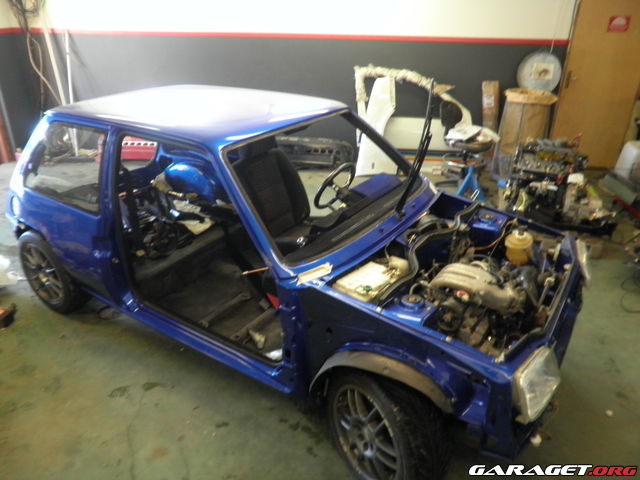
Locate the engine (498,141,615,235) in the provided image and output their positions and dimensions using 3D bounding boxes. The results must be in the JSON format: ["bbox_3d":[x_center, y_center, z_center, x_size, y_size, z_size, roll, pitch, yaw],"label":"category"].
[{"bbox_3d":[2.121,-0.495,4.225,0.900,0.650,0.520,14,30,27],"label":"engine"}]

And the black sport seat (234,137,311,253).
[{"bbox_3d":[-0.136,-0.245,3.169,0.860,0.910,0.510,17,31,30],"label":"black sport seat"}]

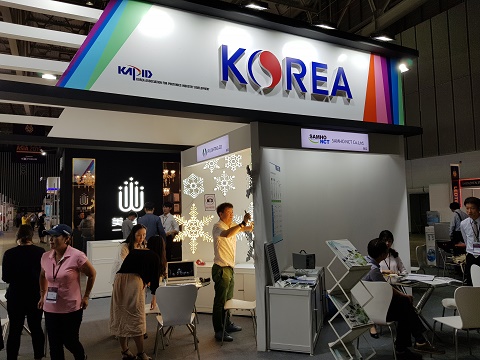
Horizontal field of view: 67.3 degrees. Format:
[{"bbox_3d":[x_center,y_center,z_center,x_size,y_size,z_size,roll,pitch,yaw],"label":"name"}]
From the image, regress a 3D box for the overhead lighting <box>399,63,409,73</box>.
[{"bbox_3d":[2.749,-1.891,6.061,0.200,0.160,0.200,0,-4,-27],"label":"overhead lighting"}]

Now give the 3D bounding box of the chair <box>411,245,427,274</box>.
[{"bbox_3d":[3.341,1.683,7.025,0.480,0.800,0.520,1,-4,-42],"label":"chair"}]

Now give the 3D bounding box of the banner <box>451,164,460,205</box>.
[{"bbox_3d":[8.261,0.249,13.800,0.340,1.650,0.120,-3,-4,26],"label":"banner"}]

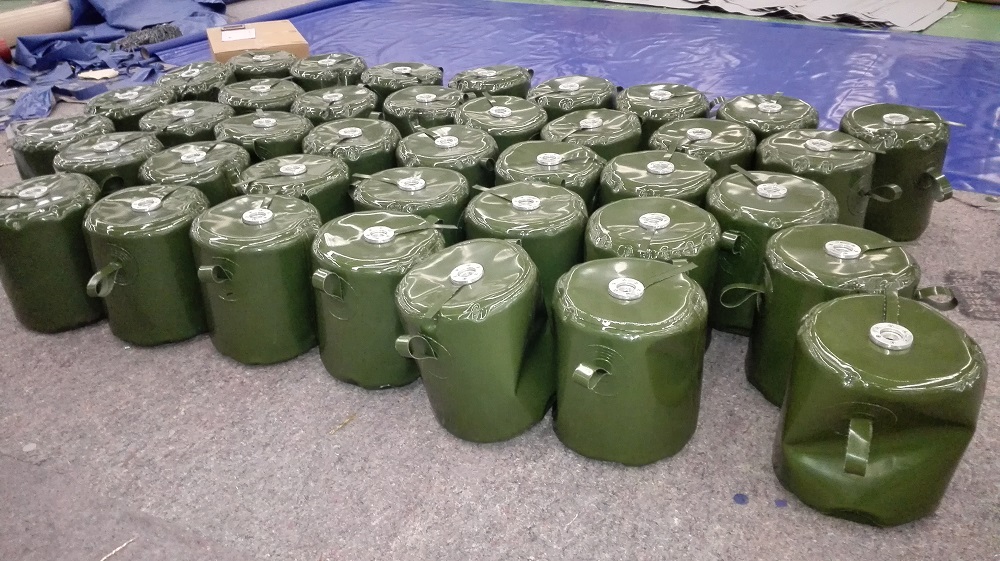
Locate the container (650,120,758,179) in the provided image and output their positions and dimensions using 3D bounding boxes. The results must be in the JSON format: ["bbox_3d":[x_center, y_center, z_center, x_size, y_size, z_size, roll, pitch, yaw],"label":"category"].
[{"bbox_3d":[0.781,-0.371,2.946,0.400,0.445,0.400,7,33,14],"label":"container"}]

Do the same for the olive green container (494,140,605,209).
[{"bbox_3d":[0.187,-0.247,2.782,0.400,0.445,0.400,0,32,4],"label":"olive green container"}]

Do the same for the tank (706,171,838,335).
[{"bbox_3d":[0.886,-0.101,2.501,0.400,0.445,0.400,10,34,19],"label":"tank"}]

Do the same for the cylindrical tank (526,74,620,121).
[{"bbox_3d":[0.311,-0.655,3.339,0.385,0.440,0.385,-2,32,0],"label":"cylindrical tank"}]

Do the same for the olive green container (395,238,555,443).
[{"bbox_3d":[-0.063,0.169,2.039,0.385,0.440,0.385,-2,32,0],"label":"olive green container"}]

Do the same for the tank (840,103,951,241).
[{"bbox_3d":[1.484,-0.417,2.879,0.385,0.440,0.385,-2,32,0],"label":"tank"}]

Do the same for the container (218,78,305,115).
[{"bbox_3d":[-1.074,-0.681,3.472,0.385,0.440,0.385,-2,32,0],"label":"container"}]

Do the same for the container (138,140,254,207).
[{"bbox_3d":[-1.148,-0.273,2.906,0.400,0.445,0.400,-15,34,-20],"label":"container"}]

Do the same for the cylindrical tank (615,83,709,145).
[{"bbox_3d":[0.737,-0.639,3.442,0.412,0.461,0.412,5,32,11],"label":"cylindrical tank"}]

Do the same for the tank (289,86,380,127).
[{"bbox_3d":[-0.748,-0.640,3.479,0.400,0.445,0.400,-9,32,-10],"label":"tank"}]

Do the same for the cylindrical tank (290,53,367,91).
[{"bbox_3d":[-0.894,-0.951,3.993,0.400,0.445,0.400,-9,32,-10],"label":"cylindrical tank"}]

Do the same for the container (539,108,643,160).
[{"bbox_3d":[0.356,-0.414,2.949,0.385,0.440,0.385,-2,32,0],"label":"container"}]

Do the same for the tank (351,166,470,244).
[{"bbox_3d":[-0.297,-0.133,2.627,0.400,0.445,0.400,-6,32,-6],"label":"tank"}]

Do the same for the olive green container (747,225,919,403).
[{"bbox_3d":[0.915,0.106,2.077,0.385,0.440,0.385,-2,32,0],"label":"olive green container"}]

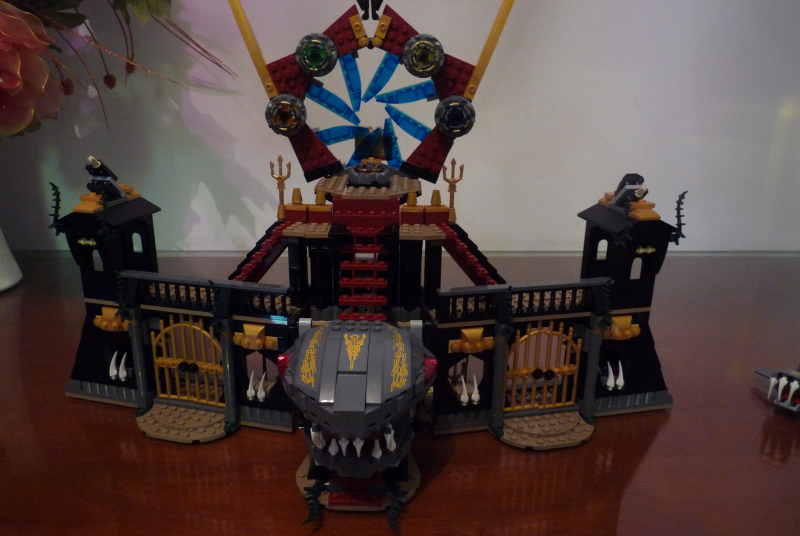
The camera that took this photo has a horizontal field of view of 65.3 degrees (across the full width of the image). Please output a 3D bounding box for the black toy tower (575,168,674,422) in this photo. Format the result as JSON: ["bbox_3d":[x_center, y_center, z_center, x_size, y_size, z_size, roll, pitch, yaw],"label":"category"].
[{"bbox_3d":[0.173,0.022,0.459,0.077,0.184,0.048,-3,19,-12],"label":"black toy tower"}]

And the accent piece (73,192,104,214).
[{"bbox_3d":[-0.210,-0.044,0.422,0.017,0.012,0.016,5,19,13],"label":"accent piece"}]

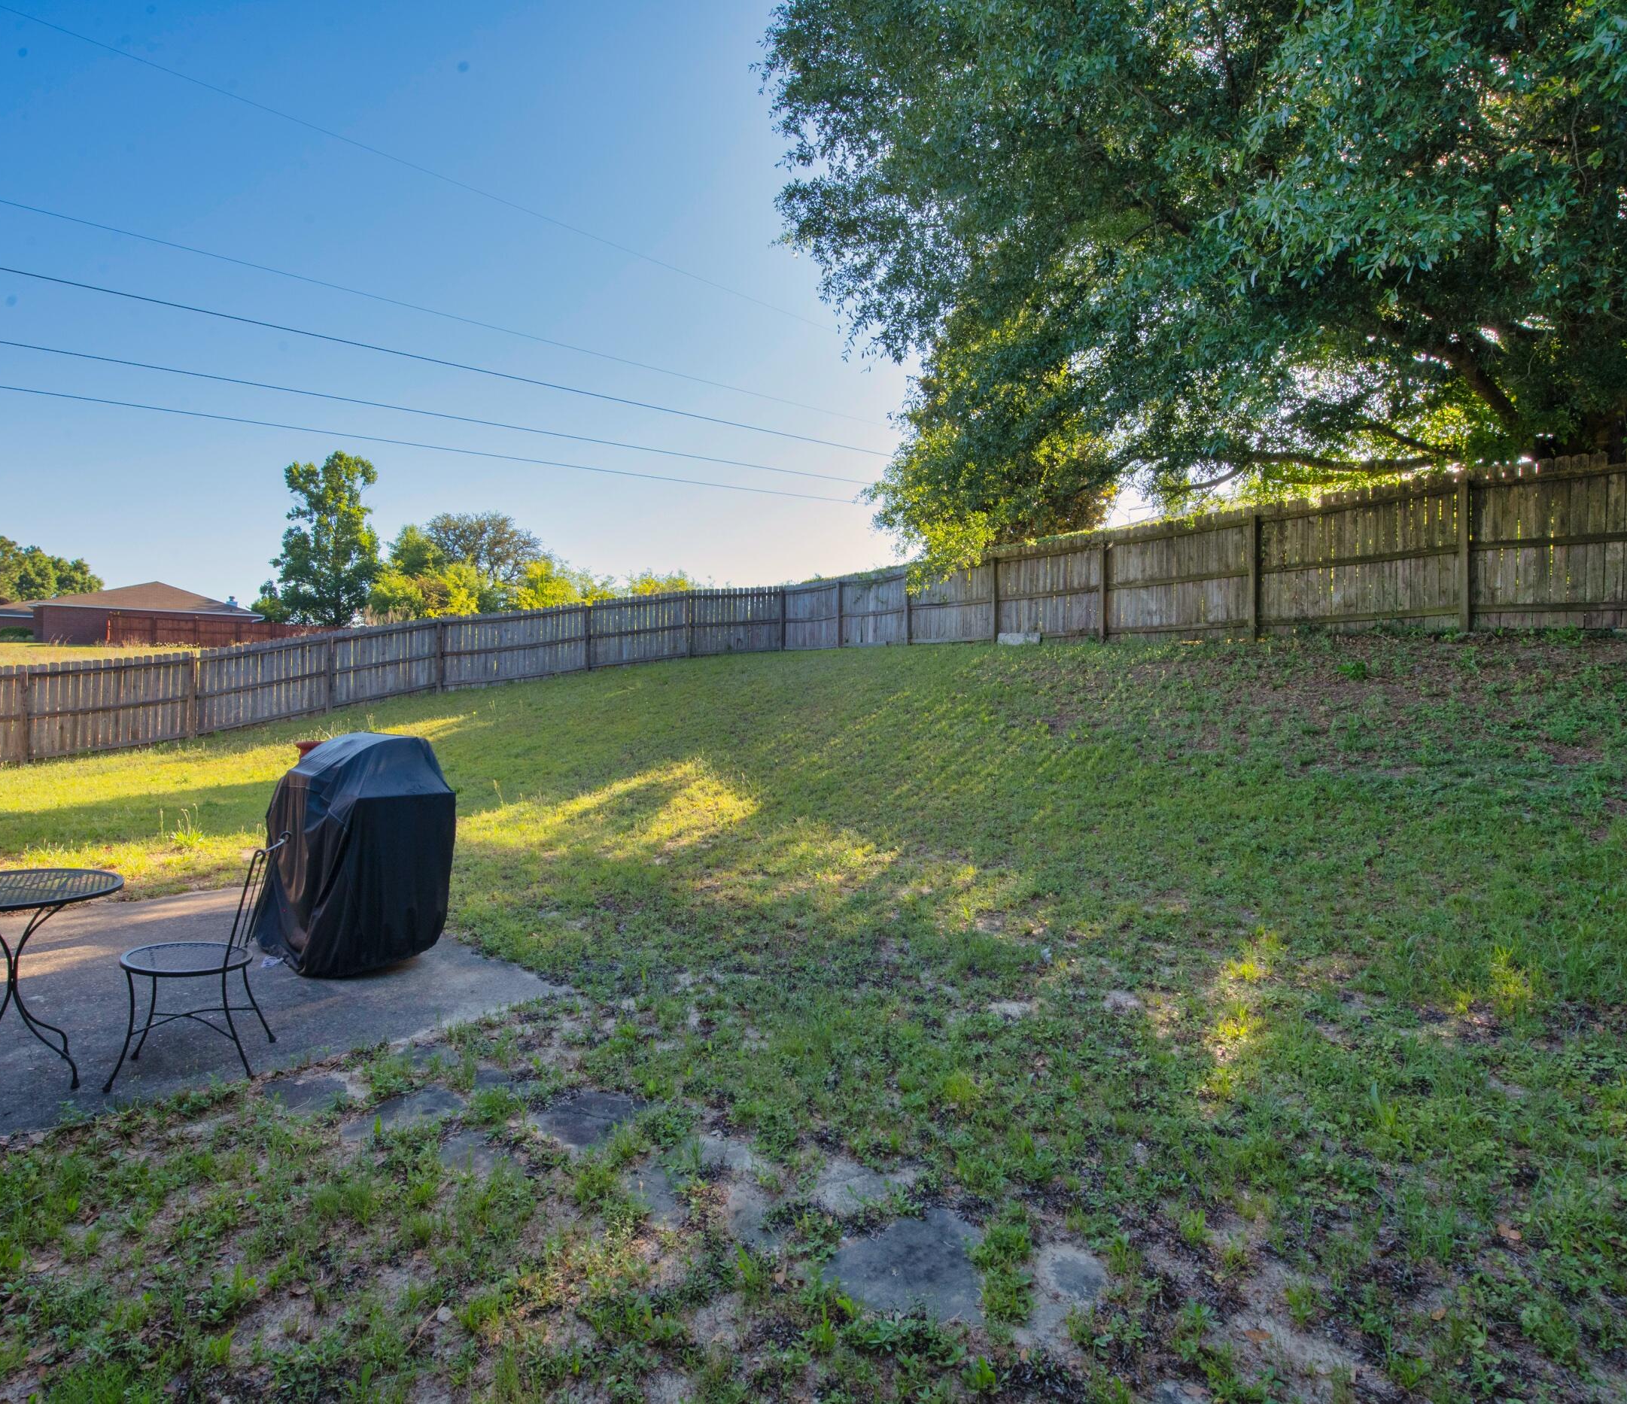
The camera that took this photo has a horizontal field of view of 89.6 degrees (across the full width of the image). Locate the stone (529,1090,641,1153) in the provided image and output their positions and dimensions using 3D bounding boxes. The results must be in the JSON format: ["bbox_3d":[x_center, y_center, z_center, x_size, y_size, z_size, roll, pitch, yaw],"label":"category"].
[{"bbox_3d":[-0.740,1.418,2.780,0.355,0.050,0.325,0,0,44],"label":"stone"}]

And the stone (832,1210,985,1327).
[{"bbox_3d":[0.221,1.397,2.035,0.385,0.050,0.410,0,0,8],"label":"stone"}]

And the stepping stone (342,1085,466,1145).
[{"bbox_3d":[-1.385,1.430,2.785,0.290,0.050,0.360,0,0,38],"label":"stepping stone"}]

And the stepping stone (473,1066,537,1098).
[{"bbox_3d":[-1.135,1.430,3.035,0.320,0.050,0.190,0,0,13],"label":"stepping stone"}]

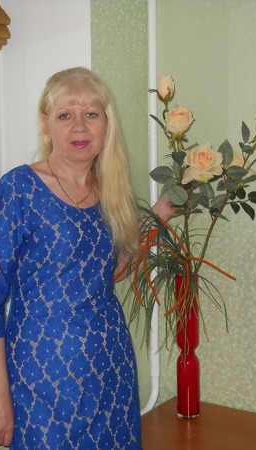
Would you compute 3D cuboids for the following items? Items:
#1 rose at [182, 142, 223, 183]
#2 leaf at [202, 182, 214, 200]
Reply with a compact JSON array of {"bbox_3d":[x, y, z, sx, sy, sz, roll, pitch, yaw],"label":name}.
[{"bbox_3d":[0.194,-0.161,1.840,0.104,0.100,0.080,-4,-18,5],"label":"rose"},{"bbox_3d":[0.209,-0.089,1.860,0.033,0.050,0.016,6,0,6],"label":"leaf"}]

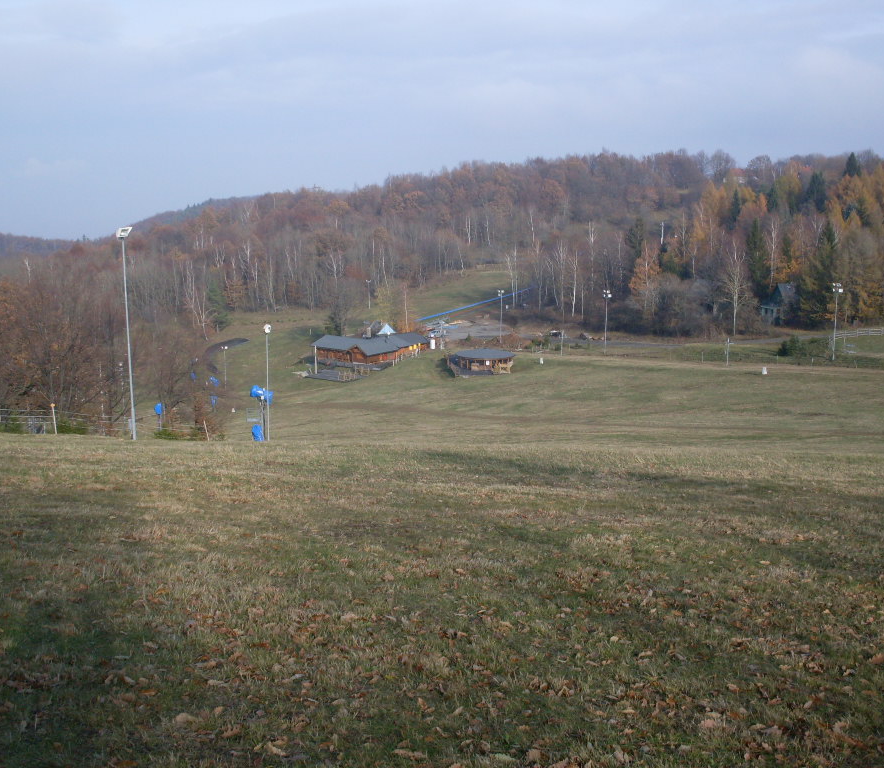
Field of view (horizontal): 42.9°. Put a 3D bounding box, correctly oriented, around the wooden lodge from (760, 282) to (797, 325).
[{"bbox_3d":[73.166,-17.624,243.780,6.500,9.000,7.500,5,11,26],"label":"wooden lodge"}]

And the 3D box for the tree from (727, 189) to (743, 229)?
[{"bbox_3d":[96.590,-55.480,371.527,4.800,18.000,4.800,0,10,0],"label":"tree"}]

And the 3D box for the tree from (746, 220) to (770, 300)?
[{"bbox_3d":[72.623,-27.391,259.824,5.500,21.500,5.500,0,10,0],"label":"tree"}]

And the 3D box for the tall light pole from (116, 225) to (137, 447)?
[{"bbox_3d":[-17.296,-2.635,62.218,0.750,12.000,0.700,6,11,30],"label":"tall light pole"}]

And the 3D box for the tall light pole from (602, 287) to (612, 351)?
[{"bbox_3d":[30.388,-11.589,208.118,1.300,12.000,1.000,-3,10,-17],"label":"tall light pole"}]

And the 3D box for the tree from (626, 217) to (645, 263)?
[{"bbox_3d":[49.043,-33.598,286.527,4.800,18.000,4.800,0,10,0],"label":"tree"}]

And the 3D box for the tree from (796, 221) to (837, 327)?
[{"bbox_3d":[79.025,-23.239,237.908,7.400,22.500,7.400,0,10,0],"label":"tree"}]

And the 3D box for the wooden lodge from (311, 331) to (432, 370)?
[{"bbox_3d":[-14.116,-7.639,224.085,14.900,4.800,17.900,8,13,39],"label":"wooden lodge"}]

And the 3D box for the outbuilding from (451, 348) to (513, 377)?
[{"bbox_3d":[7.386,-3.830,205.000,11.800,4.000,11.500,0,10,-3],"label":"outbuilding"}]

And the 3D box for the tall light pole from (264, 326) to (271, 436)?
[{"bbox_3d":[-17.428,-0.176,113.218,0.750,12.000,0.700,6,11,30],"label":"tall light pole"}]

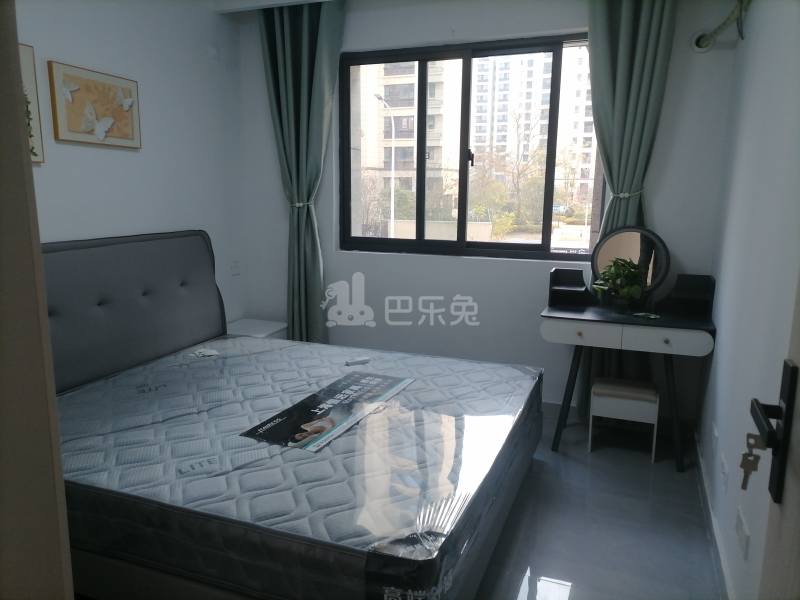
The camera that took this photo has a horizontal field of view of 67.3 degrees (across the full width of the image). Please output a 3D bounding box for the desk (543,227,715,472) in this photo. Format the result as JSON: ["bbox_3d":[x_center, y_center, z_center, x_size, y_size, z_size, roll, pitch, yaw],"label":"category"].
[{"bbox_3d":[1.188,0.232,3.209,0.804,1.228,0.449,4,11,21],"label":"desk"}]

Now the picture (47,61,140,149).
[{"bbox_3d":[-1.603,-1.018,3.203,0.032,0.367,0.534,4,11,21],"label":"picture"}]

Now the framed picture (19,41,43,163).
[{"bbox_3d":[-1.816,-0.894,2.677,0.032,0.528,0.435,4,11,21],"label":"framed picture"}]

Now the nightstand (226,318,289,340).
[{"bbox_3d":[-1.048,0.420,4.269,0.461,0.455,0.465,4,11,21],"label":"nightstand"}]

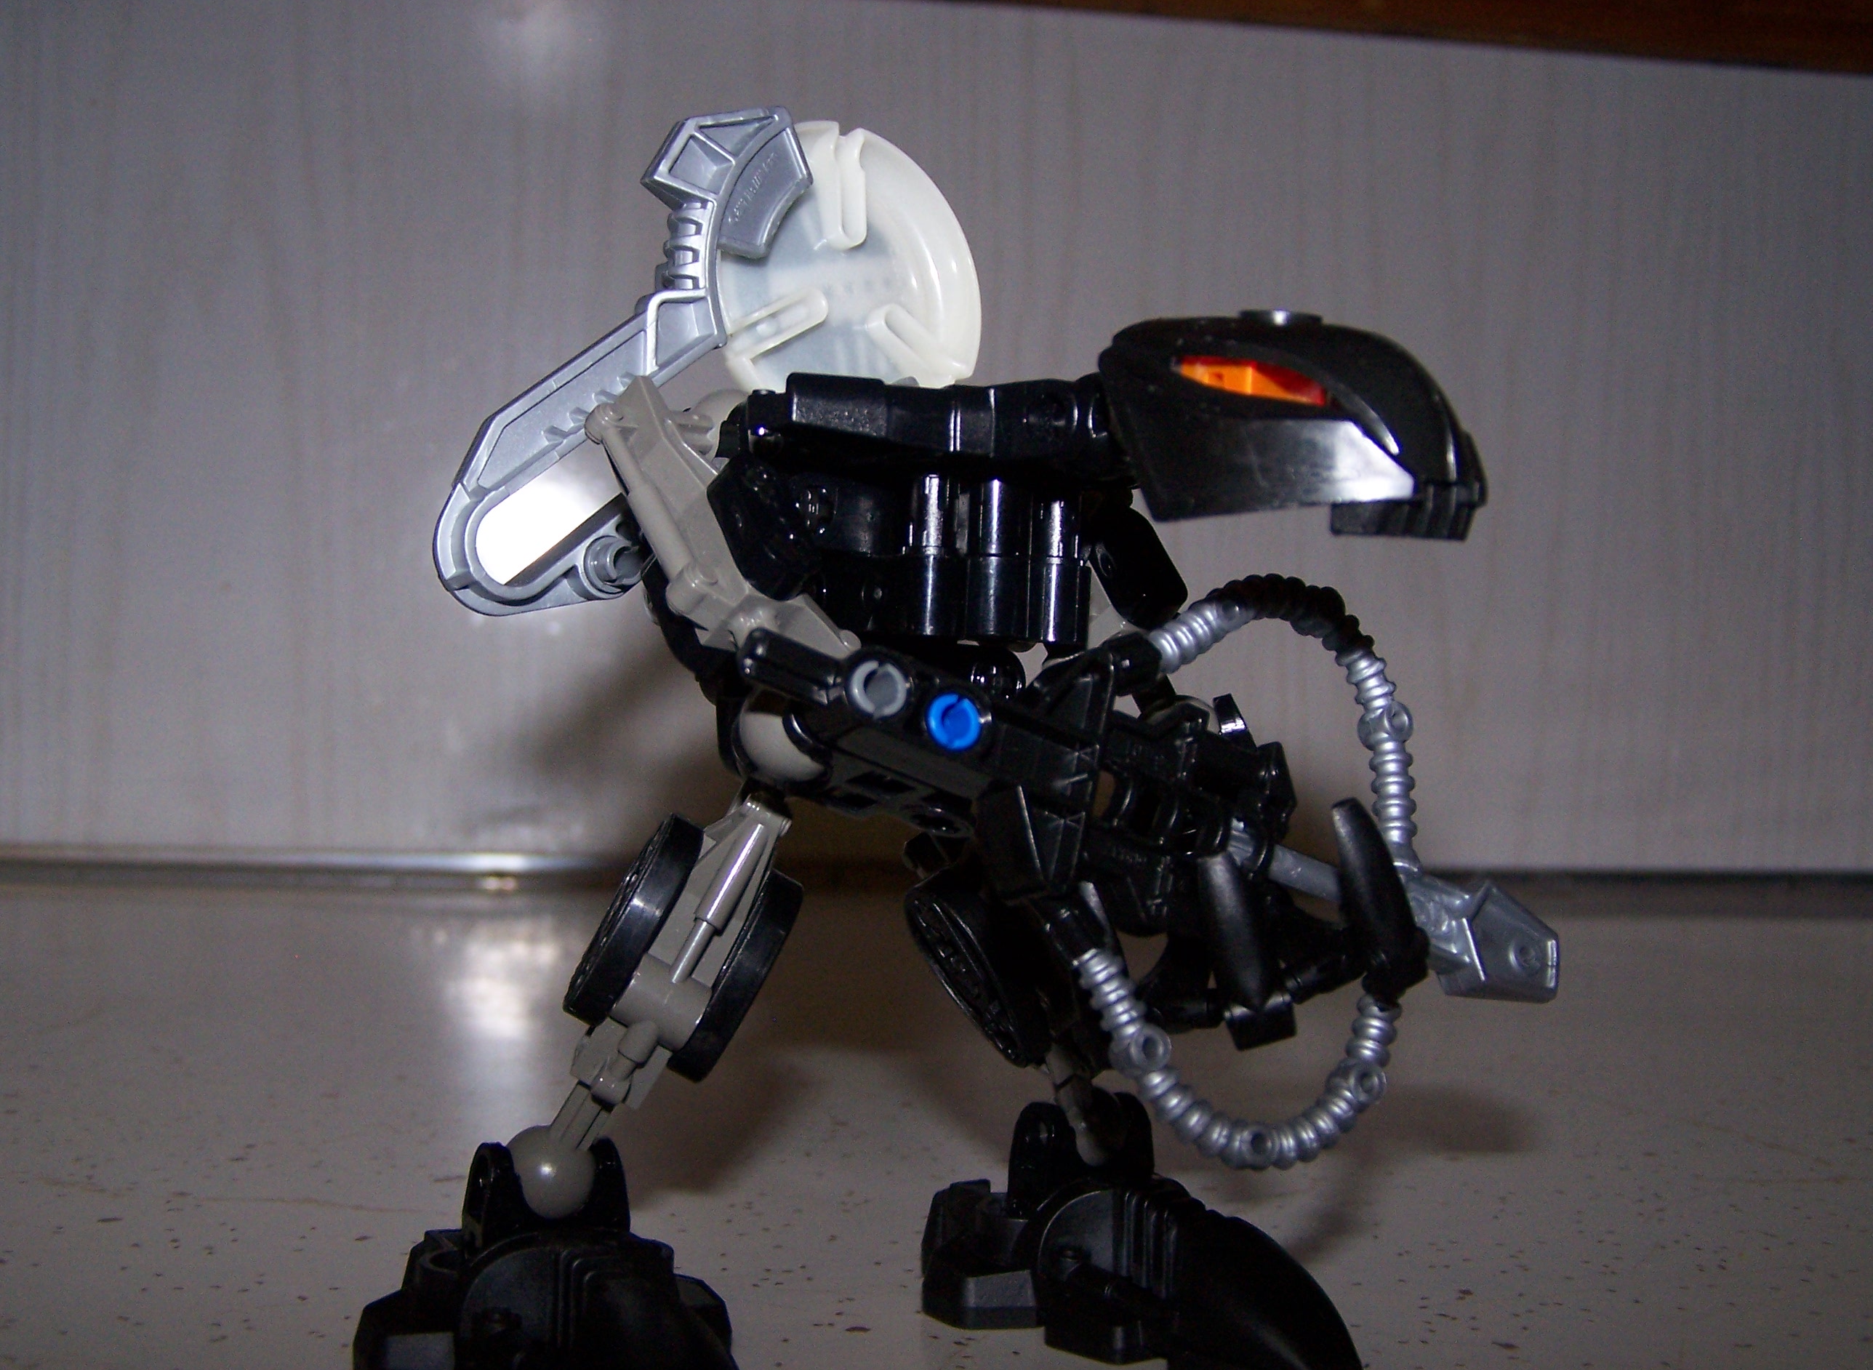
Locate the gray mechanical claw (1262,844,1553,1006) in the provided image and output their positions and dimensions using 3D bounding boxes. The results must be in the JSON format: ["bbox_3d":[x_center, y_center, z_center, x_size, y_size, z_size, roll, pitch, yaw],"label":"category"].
[{"bbox_3d":[0.047,0.022,0.213,0.031,0.011,0.008,20,-2,12],"label":"gray mechanical claw"}]

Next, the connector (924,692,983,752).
[{"bbox_3d":[0.003,0.004,0.212,0.005,0.005,0.008,2,-6,11],"label":"connector"}]

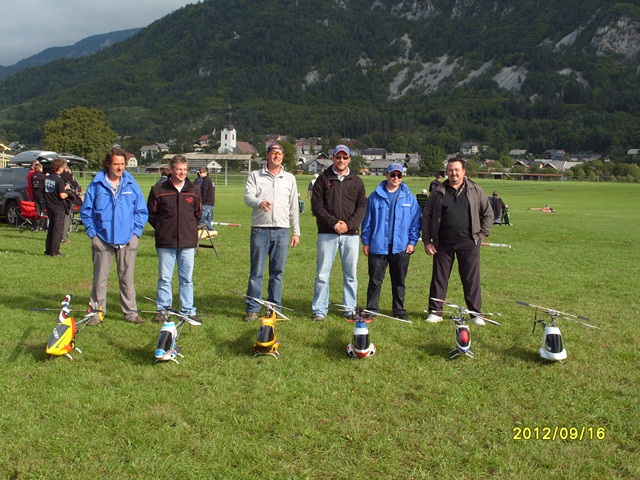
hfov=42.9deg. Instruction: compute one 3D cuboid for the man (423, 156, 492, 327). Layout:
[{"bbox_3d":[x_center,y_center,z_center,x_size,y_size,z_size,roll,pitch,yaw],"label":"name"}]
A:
[{"bbox_3d":[1.437,-0.001,8.531,0.720,1.720,0.400,1,5,10],"label":"man"}]

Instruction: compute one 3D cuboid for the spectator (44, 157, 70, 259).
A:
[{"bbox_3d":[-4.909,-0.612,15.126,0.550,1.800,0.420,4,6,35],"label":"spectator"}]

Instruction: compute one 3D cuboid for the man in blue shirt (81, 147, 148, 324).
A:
[{"bbox_3d":[-2.132,-0.046,8.386,0.680,1.810,0.400,-1,5,-14],"label":"man in blue shirt"}]

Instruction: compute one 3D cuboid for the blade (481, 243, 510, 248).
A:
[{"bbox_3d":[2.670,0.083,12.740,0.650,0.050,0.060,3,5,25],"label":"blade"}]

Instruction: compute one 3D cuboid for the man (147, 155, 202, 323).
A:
[{"bbox_3d":[-1.528,-0.017,8.600,0.580,1.750,0.380,-1,5,-14],"label":"man"}]

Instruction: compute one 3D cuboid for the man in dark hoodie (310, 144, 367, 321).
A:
[{"bbox_3d":[0.198,-0.083,8.725,0.580,1.850,0.380,0,5,0],"label":"man in dark hoodie"}]

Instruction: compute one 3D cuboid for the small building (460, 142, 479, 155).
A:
[{"bbox_3d":[103.120,-62.781,560.000,9.500,8.800,9.200,5,6,43],"label":"small building"}]

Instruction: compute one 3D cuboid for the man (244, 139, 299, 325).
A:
[{"bbox_3d":[-0.516,-0.090,8.684,0.580,1.870,0.420,0,5,-5],"label":"man"}]

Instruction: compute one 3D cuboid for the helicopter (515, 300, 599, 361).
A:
[{"bbox_3d":[1.970,0.788,6.992,0.550,0.410,1.250,0,5,6],"label":"helicopter"}]

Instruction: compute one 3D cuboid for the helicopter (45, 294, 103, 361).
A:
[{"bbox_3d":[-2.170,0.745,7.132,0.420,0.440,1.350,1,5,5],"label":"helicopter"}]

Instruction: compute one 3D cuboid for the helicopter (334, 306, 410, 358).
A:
[{"bbox_3d":[0.380,0.792,7.063,0.650,0.390,1.250,0,5,2],"label":"helicopter"}]

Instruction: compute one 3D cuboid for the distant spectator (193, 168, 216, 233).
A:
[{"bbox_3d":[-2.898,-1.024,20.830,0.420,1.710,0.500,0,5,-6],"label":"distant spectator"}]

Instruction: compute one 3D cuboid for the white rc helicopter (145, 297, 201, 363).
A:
[{"bbox_3d":[-1.260,0.792,6.943,0.560,0.410,1.250,0,5,6],"label":"white rc helicopter"}]

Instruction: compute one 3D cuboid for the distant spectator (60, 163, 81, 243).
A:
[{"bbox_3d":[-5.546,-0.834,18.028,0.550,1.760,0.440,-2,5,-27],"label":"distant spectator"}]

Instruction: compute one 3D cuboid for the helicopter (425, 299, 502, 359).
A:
[{"bbox_3d":[1.190,0.783,7.042,0.620,0.410,1.250,0,5,6],"label":"helicopter"}]

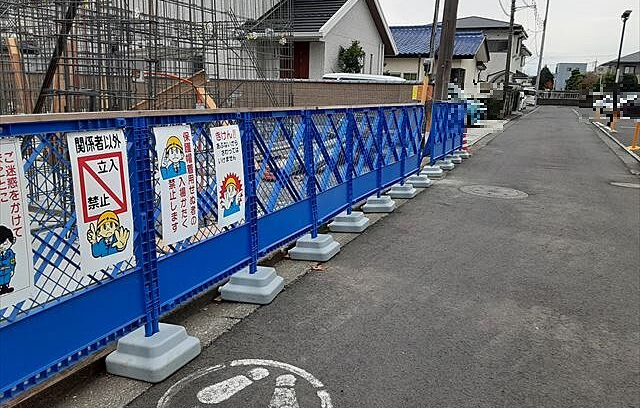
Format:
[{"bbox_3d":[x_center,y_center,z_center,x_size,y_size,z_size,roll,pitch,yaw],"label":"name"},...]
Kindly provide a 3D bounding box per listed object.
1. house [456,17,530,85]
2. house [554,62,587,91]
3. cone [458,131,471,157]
[{"bbox_3d":[11.947,-11.061,40.083,8.000,7.400,8.500,6,14,24],"label":"house"},{"bbox_3d":[50.991,-24.689,102.039,5.600,7.427,6.500,6,14,24],"label":"house"},{"bbox_3d":[3.590,-1.540,12.329,0.380,0.700,0.380,6,14,24],"label":"cone"}]

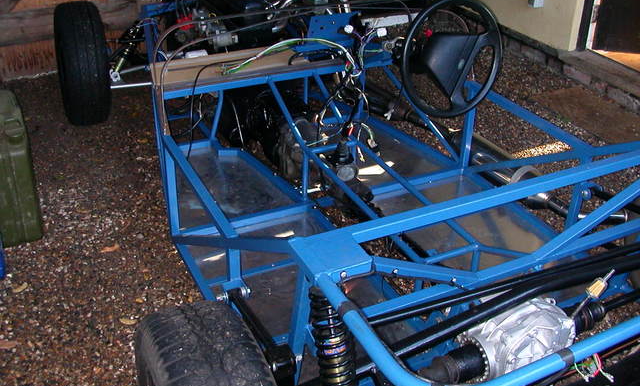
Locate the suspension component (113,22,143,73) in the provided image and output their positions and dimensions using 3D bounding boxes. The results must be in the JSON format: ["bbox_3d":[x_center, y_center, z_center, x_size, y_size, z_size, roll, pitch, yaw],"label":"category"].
[{"bbox_3d":[-0.955,-0.714,3.410,0.066,0.305,0.066,21,15,-35],"label":"suspension component"}]

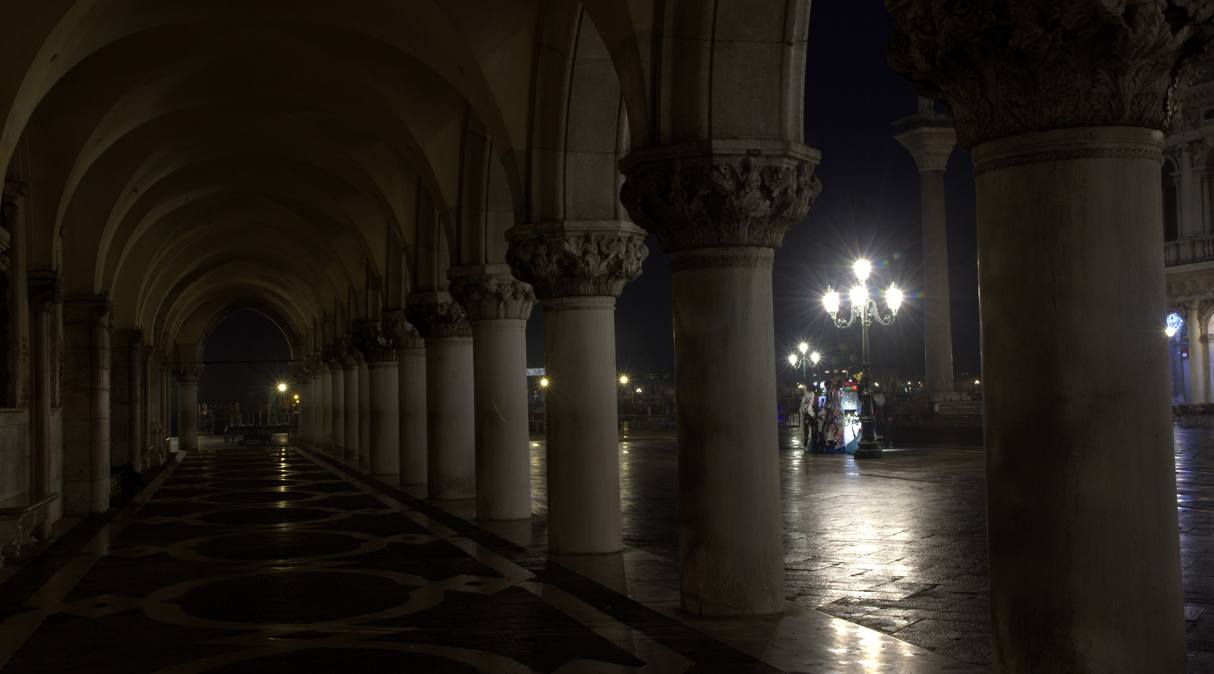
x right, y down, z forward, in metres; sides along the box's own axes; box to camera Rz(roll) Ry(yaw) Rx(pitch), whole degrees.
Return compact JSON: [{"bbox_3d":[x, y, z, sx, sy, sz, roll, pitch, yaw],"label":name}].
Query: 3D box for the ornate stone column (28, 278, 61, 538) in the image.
[{"bbox_3d":[-6.855,0.827,17.600,0.360,3.190,0.480,-1,-3,-15],"label":"ornate stone column"}]

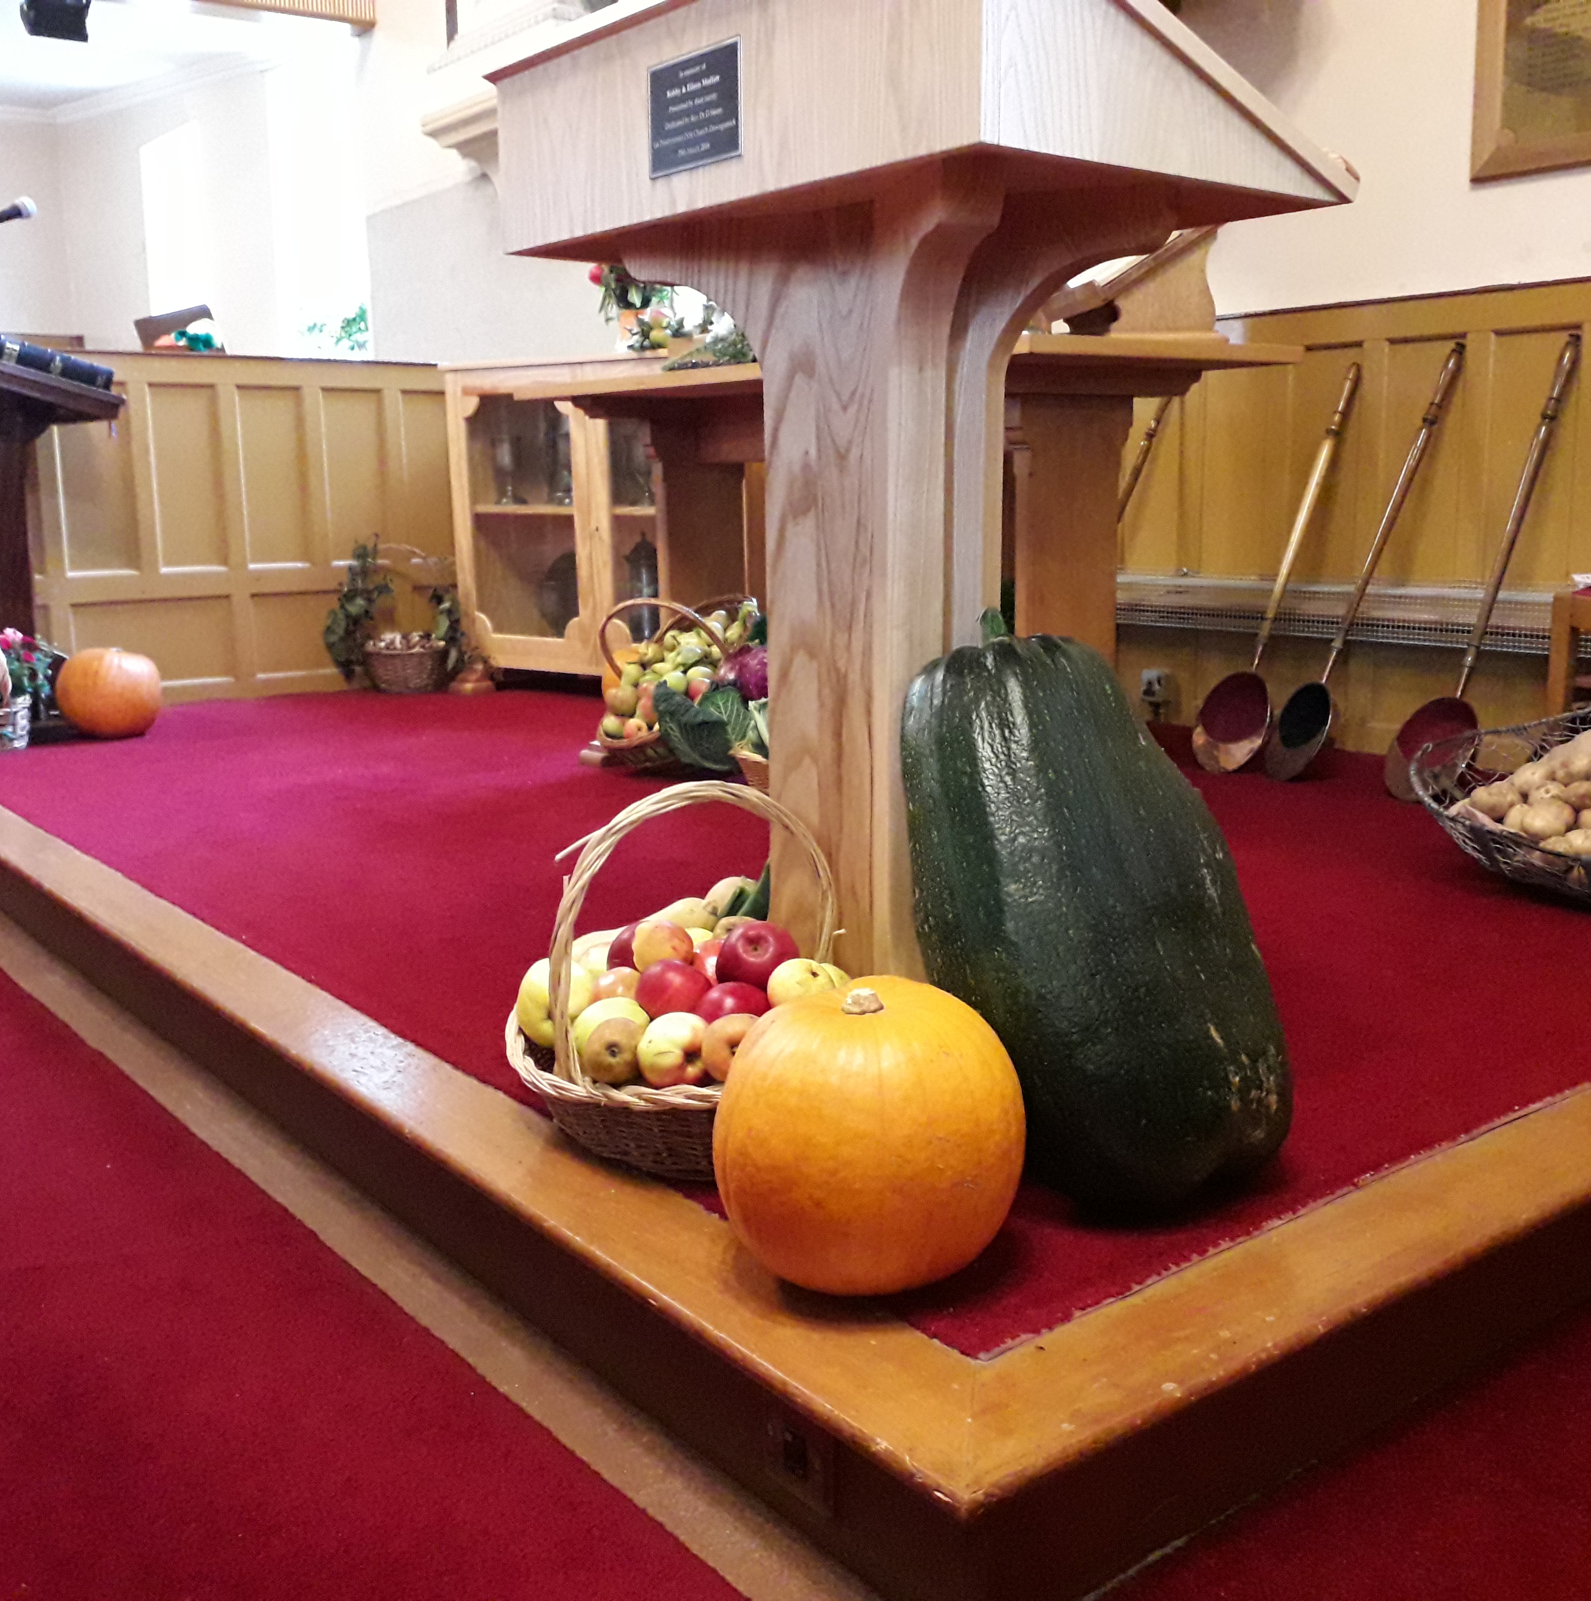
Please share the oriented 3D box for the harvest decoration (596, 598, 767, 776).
[{"bbox_3d":[-0.301,-0.303,4.146,0.380,0.370,0.360,1,10,6],"label":"harvest decoration"}]

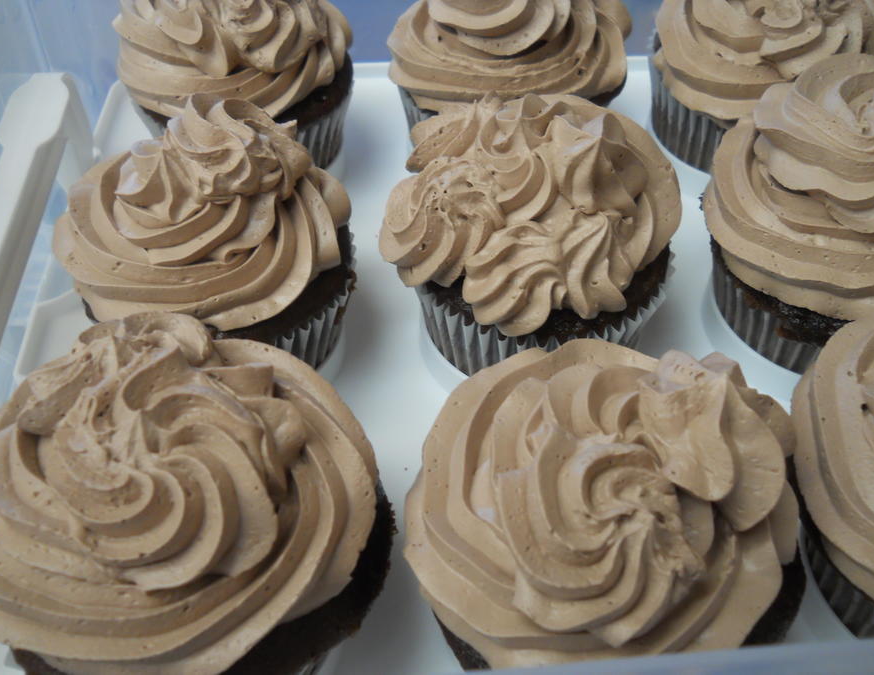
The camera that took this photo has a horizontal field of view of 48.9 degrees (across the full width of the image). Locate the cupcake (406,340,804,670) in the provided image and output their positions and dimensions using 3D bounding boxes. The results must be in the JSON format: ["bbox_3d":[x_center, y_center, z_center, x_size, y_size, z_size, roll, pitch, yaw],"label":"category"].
[{"bbox_3d":[0.033,0.042,0.185,0.074,0.062,0.074,-2,48,-4],"label":"cupcake"}]

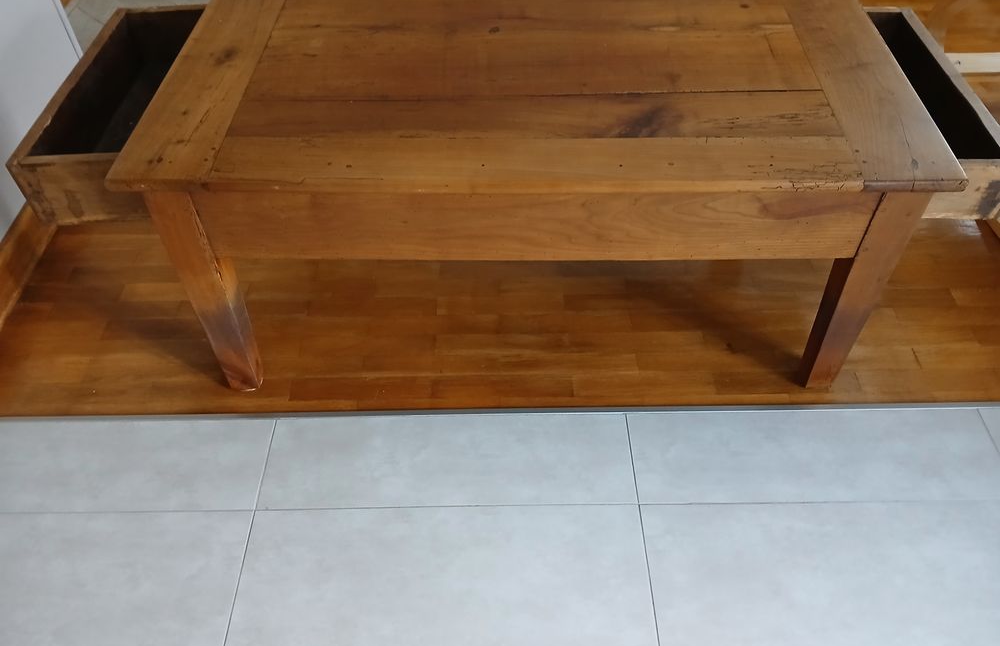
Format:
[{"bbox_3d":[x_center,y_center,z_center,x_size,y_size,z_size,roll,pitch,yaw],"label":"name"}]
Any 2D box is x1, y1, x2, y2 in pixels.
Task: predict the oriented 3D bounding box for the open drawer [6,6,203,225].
[{"bbox_3d":[-0.458,-0.357,1.207,0.430,0.109,0.448,-2,49,3],"label":"open drawer"}]

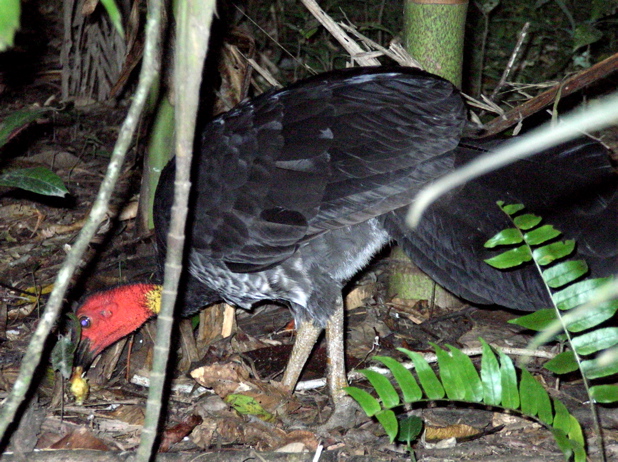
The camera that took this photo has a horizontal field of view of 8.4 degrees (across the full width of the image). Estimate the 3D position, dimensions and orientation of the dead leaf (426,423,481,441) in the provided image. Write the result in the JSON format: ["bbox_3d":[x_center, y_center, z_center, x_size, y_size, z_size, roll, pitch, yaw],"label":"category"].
[{"bbox_3d":[0.145,0.201,4.210,0.054,0.011,0.028,0,15,0],"label":"dead leaf"}]

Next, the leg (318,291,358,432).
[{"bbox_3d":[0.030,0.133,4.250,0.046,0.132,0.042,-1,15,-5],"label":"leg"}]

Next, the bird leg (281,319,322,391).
[{"bbox_3d":[-0.008,0.128,4.340,0.026,0.075,0.025,15,15,-10],"label":"bird leg"}]

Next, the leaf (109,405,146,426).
[{"bbox_3d":[-0.185,0.188,4.270,0.039,0.012,0.040,0,15,0],"label":"leaf"}]

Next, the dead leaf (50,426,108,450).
[{"bbox_3d":[-0.231,0.207,4.190,0.060,0.016,0.038,0,15,0],"label":"dead leaf"}]

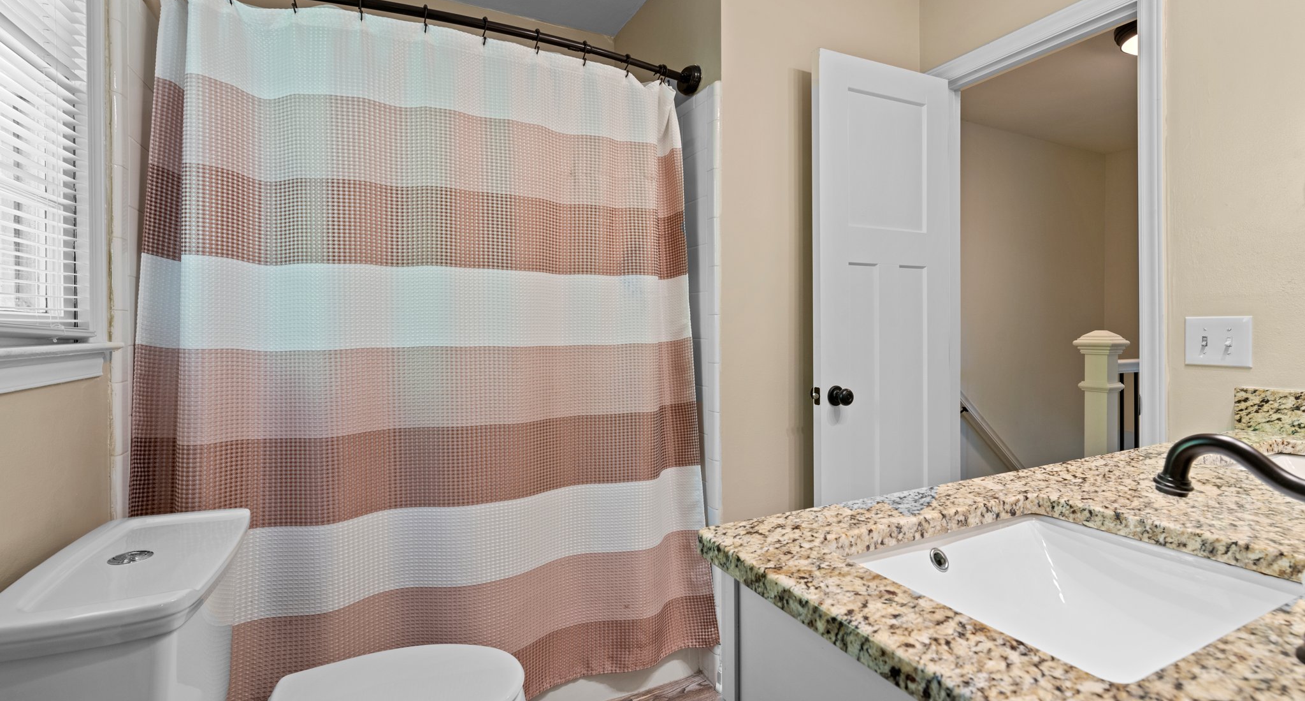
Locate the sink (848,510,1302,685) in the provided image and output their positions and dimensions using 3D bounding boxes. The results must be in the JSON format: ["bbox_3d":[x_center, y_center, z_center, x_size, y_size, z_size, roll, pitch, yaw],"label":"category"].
[{"bbox_3d":[0.504,0.361,0.685,0.475,0.160,0.345,-1,2,-26],"label":"sink"}]

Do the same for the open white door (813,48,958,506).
[{"bbox_3d":[0.805,0.057,1.905,0.580,2.060,0.038,-1,1,-22],"label":"open white door"}]

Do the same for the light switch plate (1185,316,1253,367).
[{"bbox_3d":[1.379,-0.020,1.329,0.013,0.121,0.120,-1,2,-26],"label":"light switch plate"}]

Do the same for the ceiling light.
[{"bbox_3d":[2.146,-1.317,2.255,0.340,0.120,0.340,-1,2,-26],"label":"ceiling light"}]

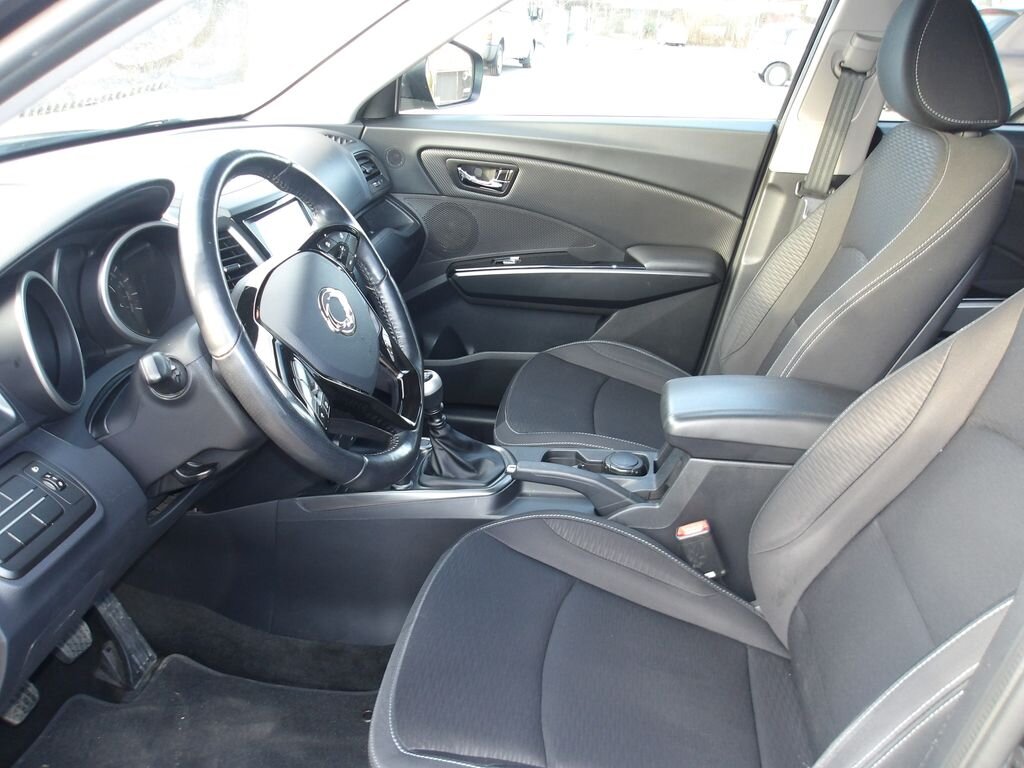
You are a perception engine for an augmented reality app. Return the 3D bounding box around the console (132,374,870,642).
[{"bbox_3d":[-0.040,0.184,1.308,1.120,0.450,0.265,4,24,8],"label":"console"}]

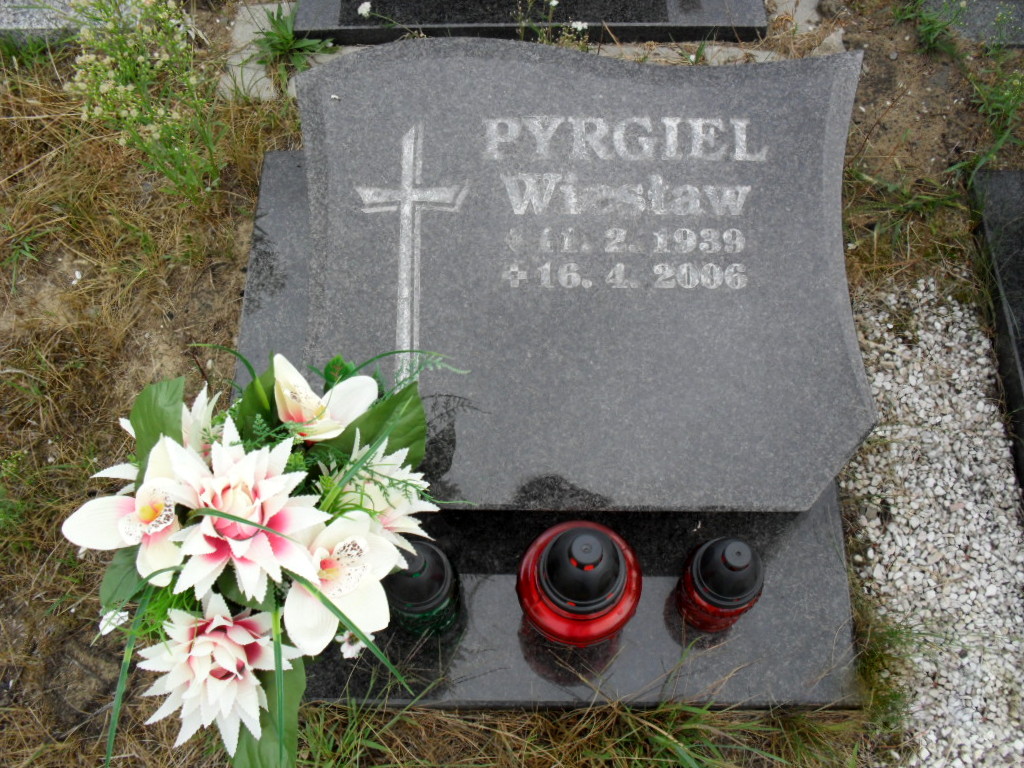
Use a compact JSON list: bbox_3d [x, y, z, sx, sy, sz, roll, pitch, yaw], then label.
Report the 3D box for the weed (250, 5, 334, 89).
[{"bbox_3d":[-0.365,-0.561,1.697,0.145,0.085,0.130,-2,65,0],"label":"weed"}]

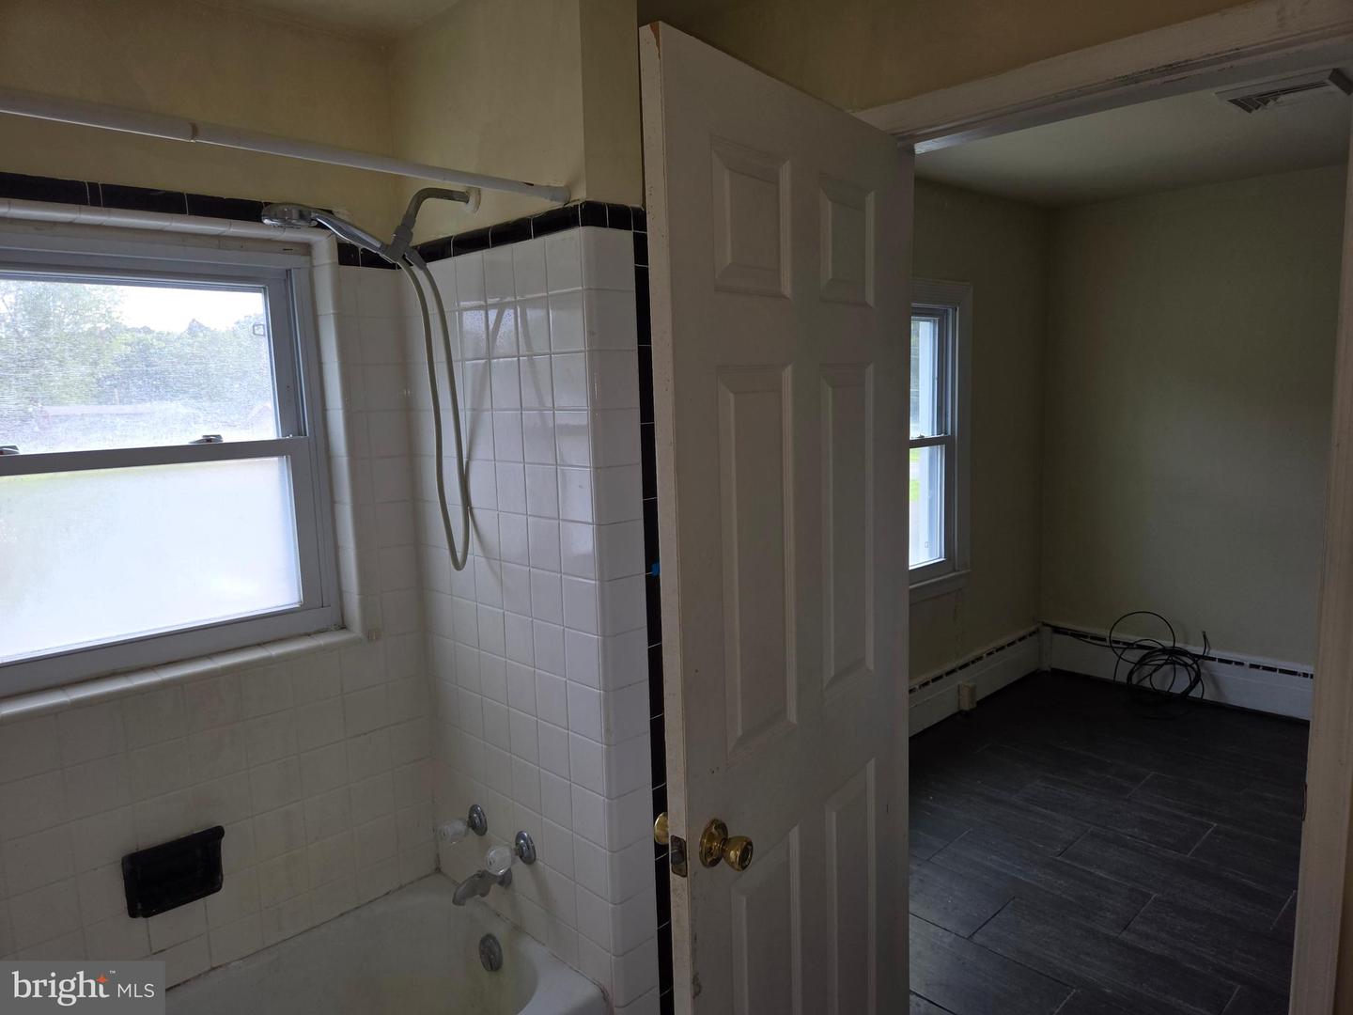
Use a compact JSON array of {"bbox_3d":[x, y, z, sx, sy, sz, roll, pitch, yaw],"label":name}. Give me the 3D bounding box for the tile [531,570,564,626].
[{"bbox_3d":[-0.264,0.185,1.860,0.010,0.108,0.108,-9,10,-43],"label":"tile"}]

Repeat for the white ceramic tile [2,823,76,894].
[{"bbox_3d":[-1.200,0.660,1.688,0.108,0.108,0.009,-9,10,-44],"label":"white ceramic tile"}]

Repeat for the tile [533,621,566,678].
[{"bbox_3d":[-0.258,0.291,1.848,0.009,0.107,0.107,-9,10,-43],"label":"tile"}]

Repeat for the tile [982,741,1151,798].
[{"bbox_3d":[1.597,1.064,3.723,0.301,0.010,0.602,-9,10,-43],"label":"tile"}]

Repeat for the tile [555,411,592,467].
[{"bbox_3d":[-0.196,-0.134,1.715,0.009,0.108,0.108,-9,10,-43],"label":"tile"}]

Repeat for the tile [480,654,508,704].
[{"bbox_3d":[-0.411,0.388,2.045,0.010,0.108,0.108,-9,10,-43],"label":"tile"}]

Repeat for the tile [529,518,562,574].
[{"bbox_3d":[-0.267,0.076,1.846,0.010,0.108,0.108,-9,10,-43],"label":"tile"}]

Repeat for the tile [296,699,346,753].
[{"bbox_3d":[-0.835,0.507,2.106,0.109,0.109,0.009,-9,10,-43],"label":"tile"}]

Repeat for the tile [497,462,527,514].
[{"bbox_3d":[-0.344,-0.041,1.886,0.009,0.108,0.108,-9,10,-43],"label":"tile"}]

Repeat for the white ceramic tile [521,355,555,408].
[{"bbox_3d":[-0.274,-0.247,1.778,0.009,0.107,0.107,-9,10,-43],"label":"white ceramic tile"}]

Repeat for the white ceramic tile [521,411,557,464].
[{"bbox_3d":[-0.276,-0.143,1.823,0.009,0.108,0.108,-9,10,-43],"label":"white ceramic tile"}]

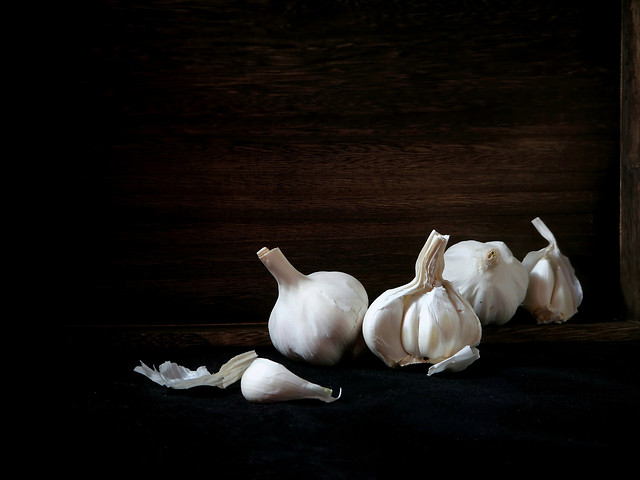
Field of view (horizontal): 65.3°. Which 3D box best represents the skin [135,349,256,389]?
[{"bbox_3d":[-0.057,0.061,0.232,0.056,0.015,0.026,0,2,0],"label":"skin"}]

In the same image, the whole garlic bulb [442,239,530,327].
[{"bbox_3d":[0.105,0.027,0.315,0.053,0.048,0.053,-5,46,5],"label":"whole garlic bulb"}]

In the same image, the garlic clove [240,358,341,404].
[{"bbox_3d":[-0.012,0.059,0.208,0.040,0.018,0.020,0,2,6],"label":"garlic clove"}]

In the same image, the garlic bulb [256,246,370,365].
[{"bbox_3d":[-0.006,0.035,0.267,0.053,0.068,0.053,-33,5,0],"label":"garlic bulb"}]

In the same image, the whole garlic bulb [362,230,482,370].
[{"bbox_3d":[0.054,0.032,0.263,0.061,0.071,0.056,8,2,8],"label":"whole garlic bulb"}]

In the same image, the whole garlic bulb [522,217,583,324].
[{"bbox_3d":[0.150,0.020,0.322,0.037,0.068,0.037,-6,-4,25],"label":"whole garlic bulb"}]

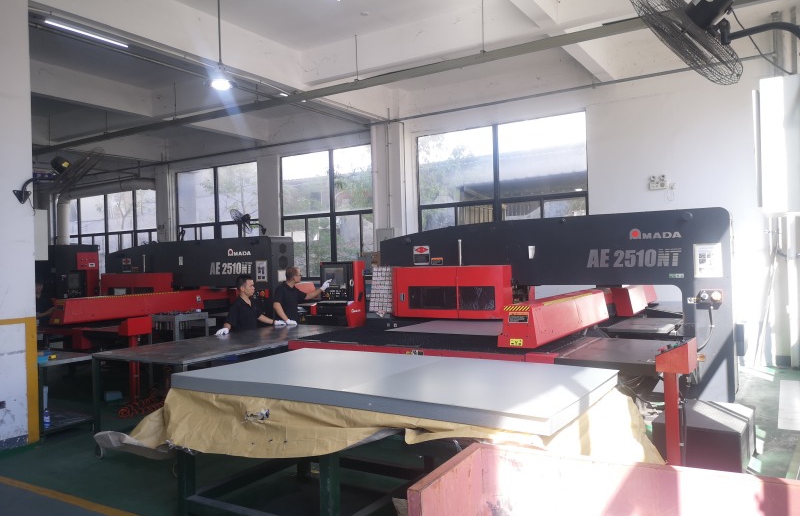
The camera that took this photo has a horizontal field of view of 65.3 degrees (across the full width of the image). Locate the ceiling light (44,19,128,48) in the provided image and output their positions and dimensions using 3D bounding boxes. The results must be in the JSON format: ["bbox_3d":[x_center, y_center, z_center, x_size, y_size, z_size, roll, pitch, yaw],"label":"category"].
[{"bbox_3d":[-4.367,-3.113,8.775,0.100,0.080,1.220,-2,-1,32],"label":"ceiling light"}]

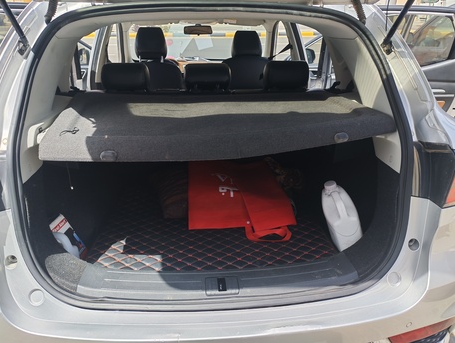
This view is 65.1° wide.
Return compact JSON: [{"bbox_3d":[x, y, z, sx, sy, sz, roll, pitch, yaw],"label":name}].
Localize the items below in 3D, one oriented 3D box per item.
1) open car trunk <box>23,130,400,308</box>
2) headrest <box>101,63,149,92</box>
[{"bbox_3d":[-0.056,0.008,1.447,1.070,0.550,0.860,-1,21,-5],"label":"open car trunk"},{"bbox_3d":[-0.493,-0.457,1.722,0.217,0.147,0.120,-1,21,-5],"label":"headrest"}]

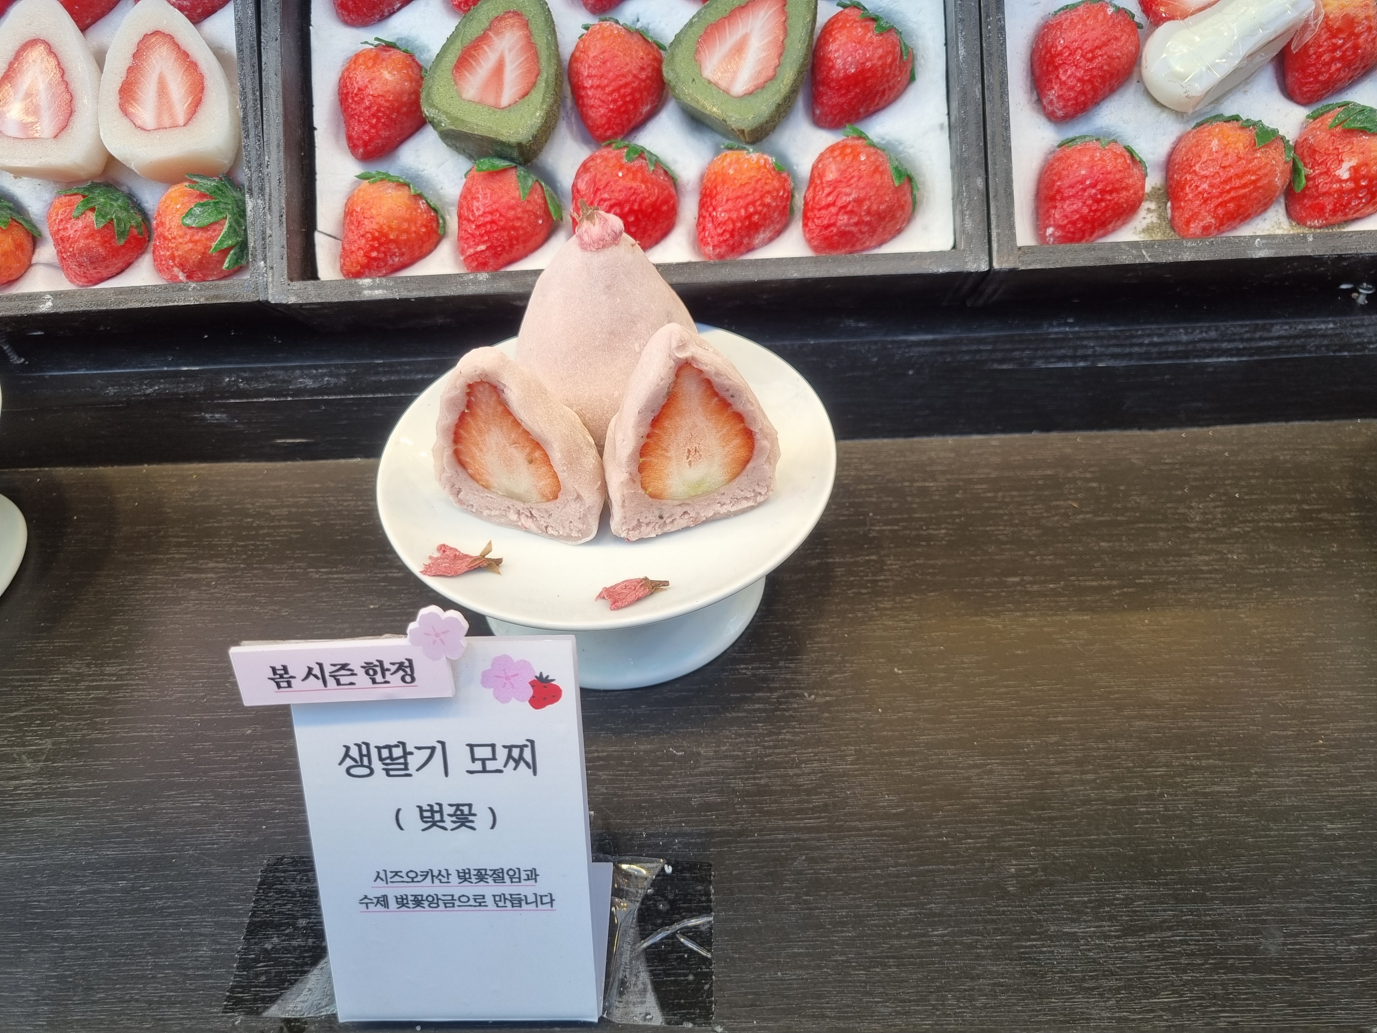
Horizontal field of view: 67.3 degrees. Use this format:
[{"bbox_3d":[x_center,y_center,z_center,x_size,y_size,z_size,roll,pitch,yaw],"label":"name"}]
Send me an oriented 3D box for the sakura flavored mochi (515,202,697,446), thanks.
[{"bbox_3d":[-0.029,-0.064,0.345,0.062,0.083,0.061,-2,45,1],"label":"sakura flavored mochi"}]

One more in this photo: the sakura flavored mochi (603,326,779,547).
[{"bbox_3d":[-0.004,-0.035,0.323,0.056,0.071,0.034,-17,47,-13],"label":"sakura flavored mochi"}]

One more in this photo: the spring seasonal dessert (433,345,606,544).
[{"bbox_3d":[-0.051,-0.032,0.327,0.057,0.066,0.034,15,48,18],"label":"spring seasonal dessert"}]

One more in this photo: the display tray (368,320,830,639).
[{"bbox_3d":[-0.027,-0.017,0.355,0.154,0.018,0.154,-2,45,2],"label":"display tray"}]

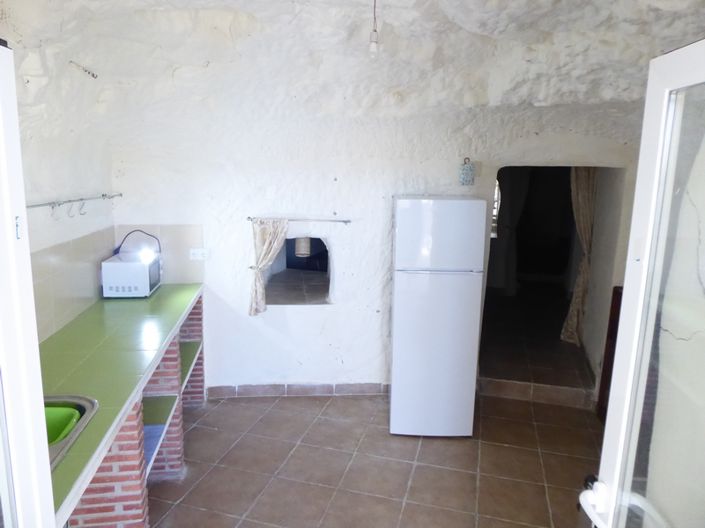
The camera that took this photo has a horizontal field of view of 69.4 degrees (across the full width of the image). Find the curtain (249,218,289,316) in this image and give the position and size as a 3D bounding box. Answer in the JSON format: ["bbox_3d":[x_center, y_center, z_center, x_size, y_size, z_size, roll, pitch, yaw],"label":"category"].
[{"bbox_3d":[-0.646,0.023,3.916,0.305,0.760,0.075,0,10,-5],"label":"curtain"}]

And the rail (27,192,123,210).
[{"bbox_3d":[-1.568,-0.372,2.962,0.050,0.035,1.795,-1,10,-11],"label":"rail"}]

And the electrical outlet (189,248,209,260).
[{"bbox_3d":[-1.177,-0.073,3.898,0.145,0.083,0.015,0,10,-3],"label":"electrical outlet"}]

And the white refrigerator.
[{"bbox_3d":[0.583,0.352,3.707,0.575,1.655,0.600,1,10,2],"label":"white refrigerator"}]

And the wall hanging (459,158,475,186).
[{"bbox_3d":[0.900,-0.720,4.006,0.118,0.215,0.030,2,10,5],"label":"wall hanging"}]

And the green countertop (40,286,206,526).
[{"bbox_3d":[-1.263,0.449,2.495,0.648,0.055,3.005,-1,11,-9],"label":"green countertop"}]

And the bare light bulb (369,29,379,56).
[{"bbox_3d":[0.117,-1.216,2.800,0.055,0.155,0.055,1,10,0],"label":"bare light bulb"}]

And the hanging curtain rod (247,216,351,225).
[{"bbox_3d":[-0.403,-0.331,3.870,0.779,0.028,0.045,1,10,-5],"label":"hanging curtain rod"}]

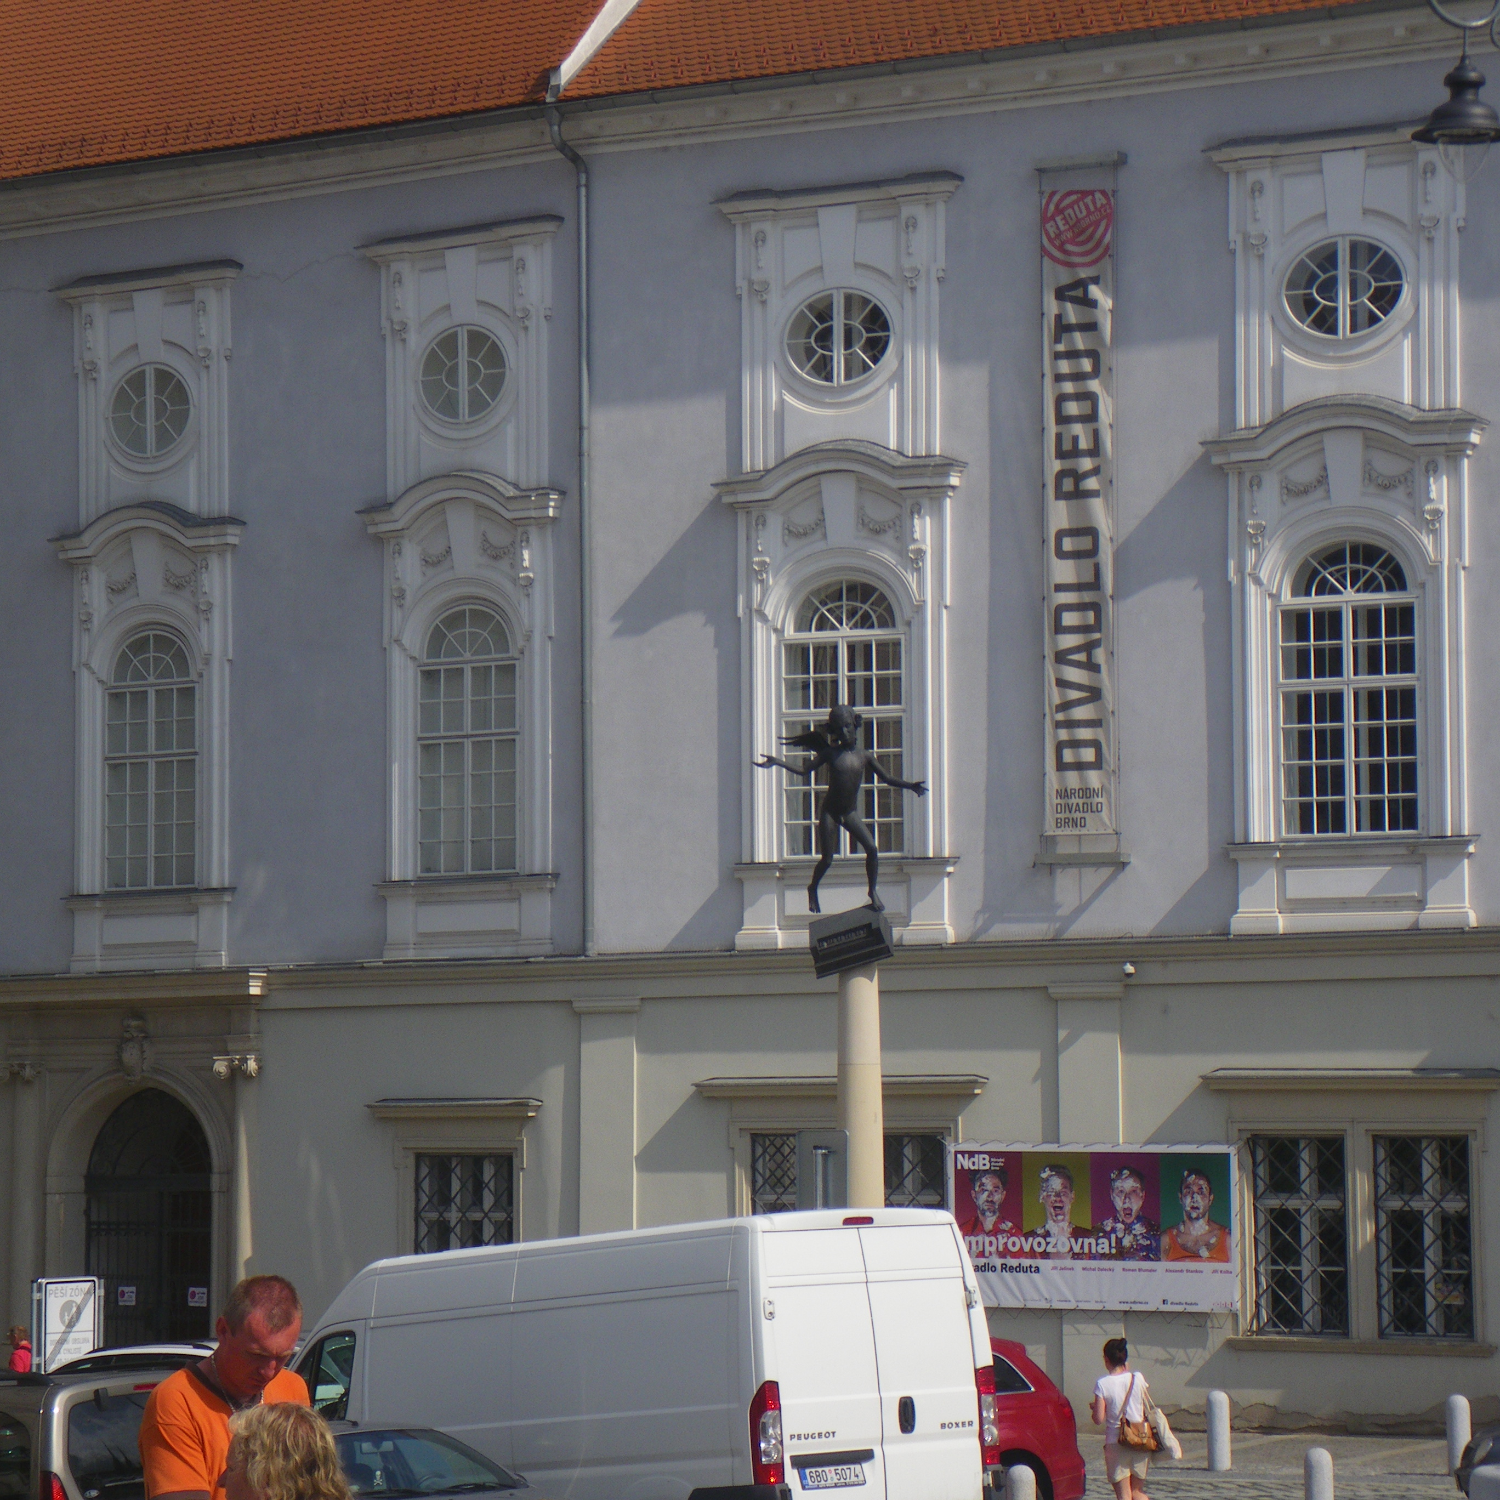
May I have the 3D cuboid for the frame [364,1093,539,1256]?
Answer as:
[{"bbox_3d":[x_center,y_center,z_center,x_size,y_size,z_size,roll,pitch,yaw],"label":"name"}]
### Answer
[{"bbox_3d":[-3.375,5.489,61.715,2.230,3.038,0.380,-4,-5,35],"label":"frame"}]

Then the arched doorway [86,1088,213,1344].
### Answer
[{"bbox_3d":[-7.150,6.039,64.694,1.735,3.983,0.300,-4,-5,35],"label":"arched doorway"}]

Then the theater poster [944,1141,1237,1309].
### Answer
[{"bbox_3d":[3.792,5.299,60.297,3.525,1.838,0.060,-3,-5,30],"label":"theater poster"}]

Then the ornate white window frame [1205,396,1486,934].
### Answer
[{"bbox_3d":[6.472,-0.892,59.234,3.102,5.725,0.450,-3,-5,30],"label":"ornate white window frame"}]

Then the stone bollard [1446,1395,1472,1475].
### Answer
[{"bbox_3d":[6.660,6.434,51.000,0.226,0.763,0.226,0,-5,0],"label":"stone bollard"}]

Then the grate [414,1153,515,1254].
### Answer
[{"bbox_3d":[-3.250,5.620,61.654,1.386,2.087,0.100,-4,-5,35],"label":"grate"}]

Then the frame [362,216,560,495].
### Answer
[{"bbox_3d":[-3.506,-4.741,65.581,2.865,3.068,0.400,-4,-6,36],"label":"frame"}]

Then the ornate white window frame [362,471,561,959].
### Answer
[{"bbox_3d":[-3.307,-0.370,62.033,2.541,5.419,0.450,-4,-5,35],"label":"ornate white window frame"}]

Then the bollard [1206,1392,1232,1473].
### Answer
[{"bbox_3d":[4.490,6.515,52.000,0.227,0.778,0.227,0,-5,0],"label":"bollard"}]

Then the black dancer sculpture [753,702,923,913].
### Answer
[{"bbox_3d":[0.791,0.507,47.000,1.350,1.812,0.800,1,-5,-15],"label":"black dancer sculpture"}]

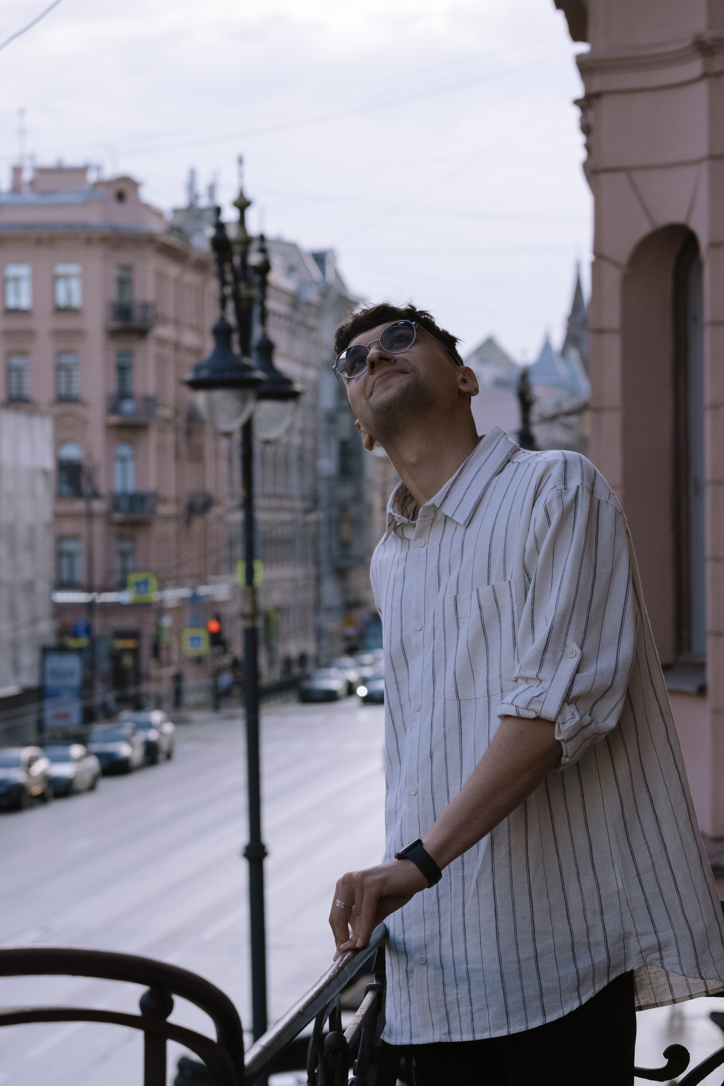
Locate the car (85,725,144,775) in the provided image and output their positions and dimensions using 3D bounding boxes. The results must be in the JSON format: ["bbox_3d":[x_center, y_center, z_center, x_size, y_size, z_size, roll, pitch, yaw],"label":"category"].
[{"bbox_3d":[-8.977,7.435,122.574,1.800,1.520,4.500,0,0,5],"label":"car"}]

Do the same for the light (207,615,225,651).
[{"bbox_3d":[-6.613,4.148,153.000,0.500,1.350,0.400,0,0,12],"label":"light"}]

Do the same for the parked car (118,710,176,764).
[{"bbox_3d":[-8.290,7.367,127.175,1.820,1.620,4.500,0,0,5],"label":"parked car"}]

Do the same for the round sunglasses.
[{"bbox_3d":[0.055,-0.226,4.718,0.140,0.140,0.050,-28,36,14],"label":"round sunglasses"}]

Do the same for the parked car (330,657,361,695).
[{"bbox_3d":[-1.115,7.176,177.234,1.800,1.600,4.500,0,0,5],"label":"parked car"}]

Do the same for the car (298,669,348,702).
[{"bbox_3d":[-1.880,7.261,172.466,1.800,1.470,4.500,0,0,5],"label":"car"}]

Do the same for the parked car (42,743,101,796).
[{"bbox_3d":[-10.157,7.483,112.670,1.800,1.500,4.500,0,0,5],"label":"parked car"}]

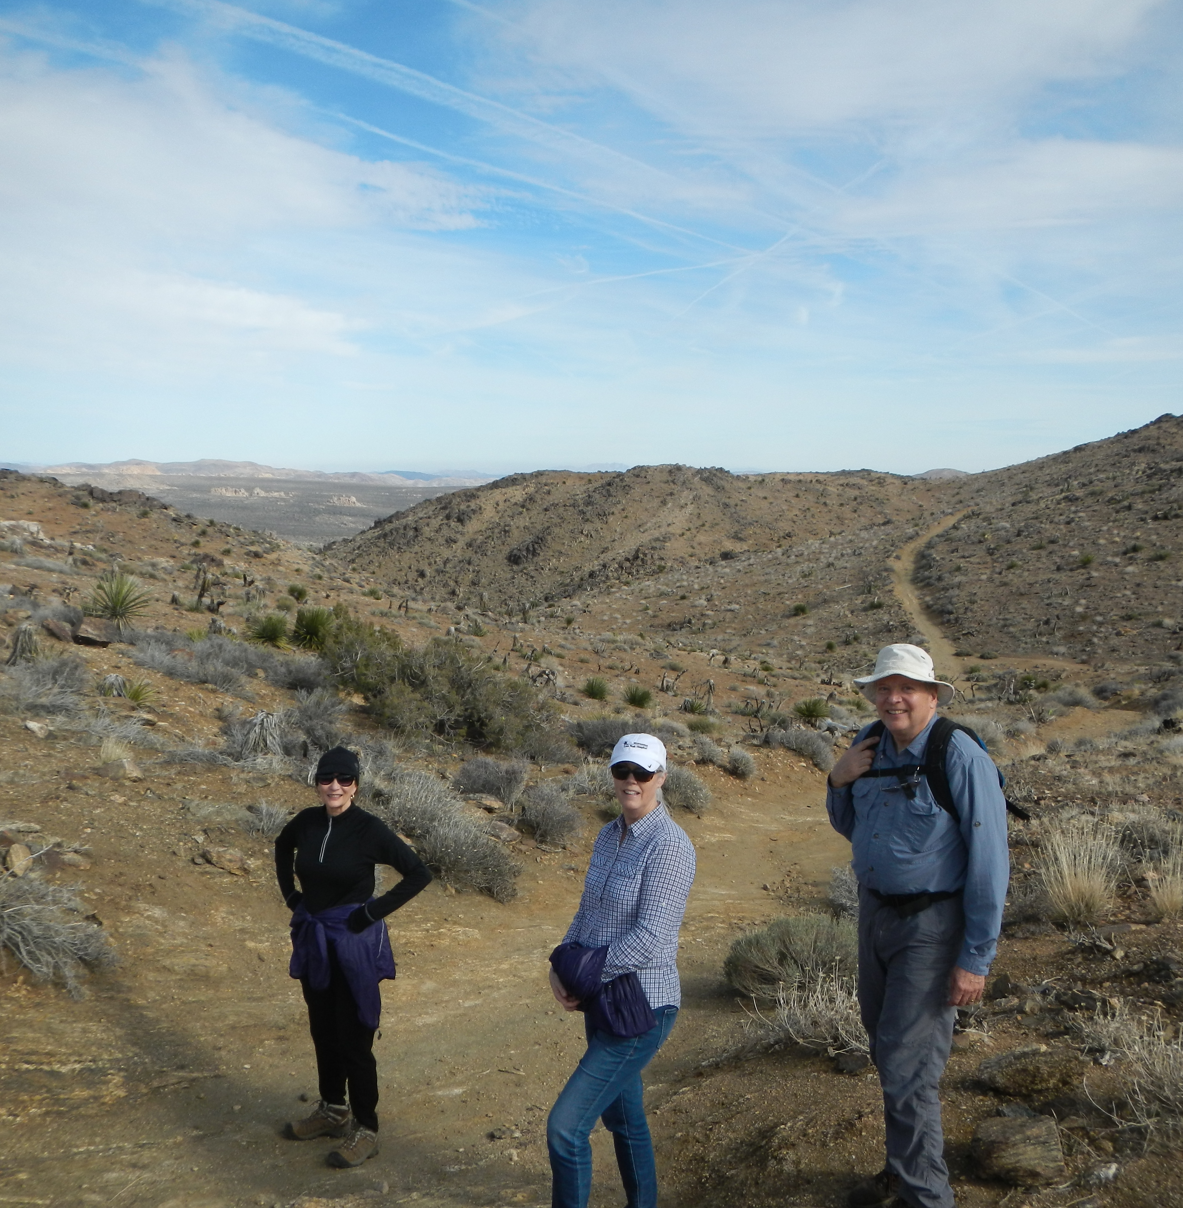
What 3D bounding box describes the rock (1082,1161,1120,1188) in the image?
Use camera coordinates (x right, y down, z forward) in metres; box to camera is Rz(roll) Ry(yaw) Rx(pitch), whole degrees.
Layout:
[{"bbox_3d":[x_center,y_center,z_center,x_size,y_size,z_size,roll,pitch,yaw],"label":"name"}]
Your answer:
[{"bbox_3d":[1.660,1.861,4.250,0.131,0.060,0.105,2,6,22],"label":"rock"}]

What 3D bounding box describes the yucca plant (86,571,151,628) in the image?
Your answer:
[{"bbox_3d":[-6.528,-0.070,18.000,0.900,0.800,0.880,-2,6,-20],"label":"yucca plant"}]

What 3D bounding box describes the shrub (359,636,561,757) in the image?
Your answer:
[{"bbox_3d":[-1.393,0.943,14.000,2.150,1.200,1.800,-1,6,-6],"label":"shrub"}]

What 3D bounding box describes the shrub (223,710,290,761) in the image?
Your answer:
[{"bbox_3d":[-3.140,1.231,12.200,0.636,0.396,0.573,-1,6,-15],"label":"shrub"}]

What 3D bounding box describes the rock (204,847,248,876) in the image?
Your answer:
[{"bbox_3d":[-2.356,1.658,8.400,0.270,0.130,0.200,-2,6,-16],"label":"rock"}]

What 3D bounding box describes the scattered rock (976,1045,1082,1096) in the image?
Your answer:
[{"bbox_3d":[1.832,1.953,5.450,0.440,0.180,0.320,2,6,19],"label":"scattered rock"}]

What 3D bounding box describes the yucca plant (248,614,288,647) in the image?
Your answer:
[{"bbox_3d":[-4.666,0.381,18.800,0.599,0.405,0.599,-1,6,-14],"label":"yucca plant"}]

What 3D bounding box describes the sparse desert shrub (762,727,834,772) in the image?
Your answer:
[{"bbox_3d":[2.460,1.722,15.500,0.820,0.480,0.650,1,6,9],"label":"sparse desert shrub"}]

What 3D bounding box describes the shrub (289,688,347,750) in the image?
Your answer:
[{"bbox_3d":[-2.731,1.149,13.000,0.580,0.610,0.550,-1,6,-12],"label":"shrub"}]

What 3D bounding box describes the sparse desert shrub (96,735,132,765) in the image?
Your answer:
[{"bbox_3d":[-4.136,1.266,11.300,0.300,0.260,0.280,-2,6,-20],"label":"sparse desert shrub"}]

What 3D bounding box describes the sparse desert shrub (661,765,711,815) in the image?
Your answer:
[{"bbox_3d":[0.845,1.701,11.900,0.480,0.430,0.460,0,6,4],"label":"sparse desert shrub"}]

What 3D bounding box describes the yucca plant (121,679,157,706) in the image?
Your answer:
[{"bbox_3d":[-4.387,0.852,12.600,0.365,0.217,0.347,-2,6,-19],"label":"yucca plant"}]

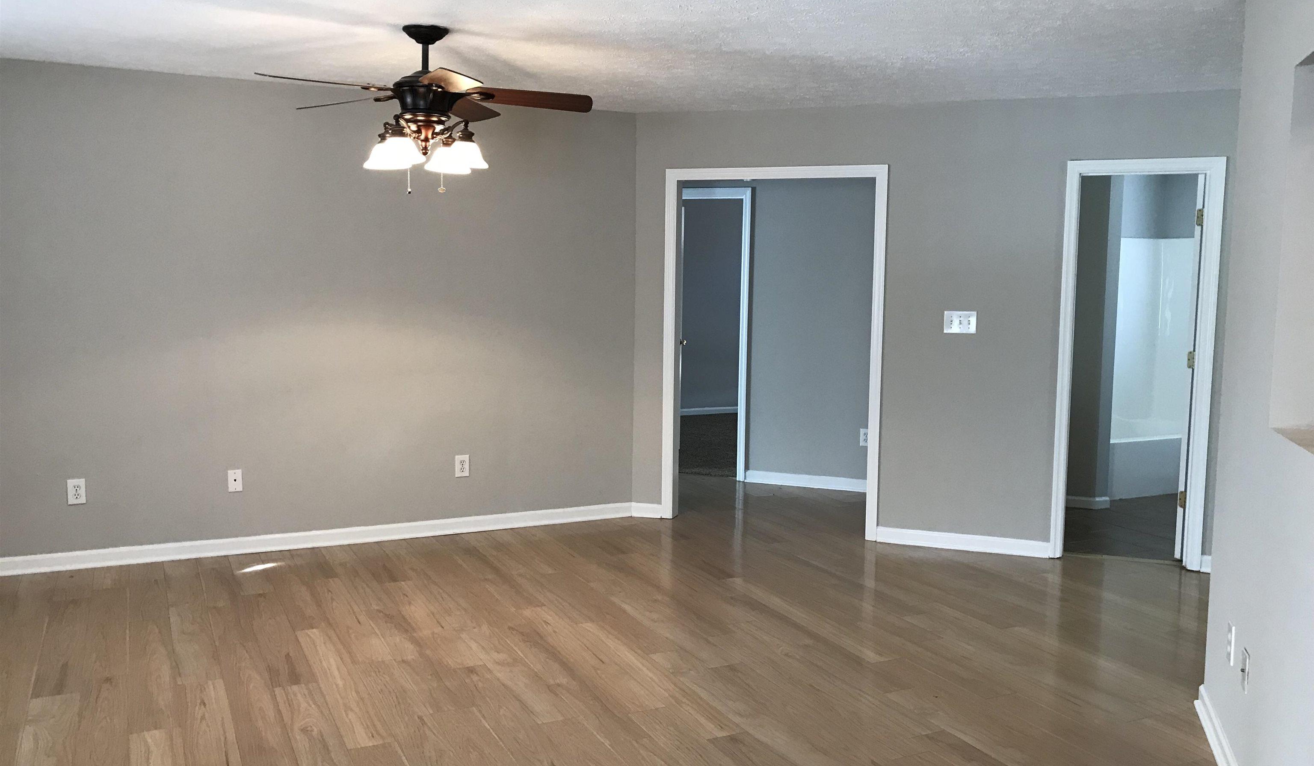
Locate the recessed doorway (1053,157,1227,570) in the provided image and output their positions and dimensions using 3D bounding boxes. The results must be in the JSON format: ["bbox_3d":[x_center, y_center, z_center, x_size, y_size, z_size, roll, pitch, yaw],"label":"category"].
[{"bbox_3d":[2.471,-0.095,5.507,0.726,2.088,0.140,3,6,20],"label":"recessed doorway"}]

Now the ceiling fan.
[{"bbox_3d":[-0.901,-1.102,4.149,1.300,0.570,1.280,1,6,0],"label":"ceiling fan"}]

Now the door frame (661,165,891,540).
[{"bbox_3d":[0.666,-0.186,6.175,1.292,2.092,0.140,3,6,20],"label":"door frame"}]

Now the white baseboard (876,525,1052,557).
[{"bbox_3d":[1.668,0.871,5.837,0.917,0.082,0.016,3,6,20],"label":"white baseboard"}]

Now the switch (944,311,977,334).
[{"bbox_3d":[1.638,-0.325,5.738,0.163,0.115,0.014,3,6,20],"label":"switch"}]

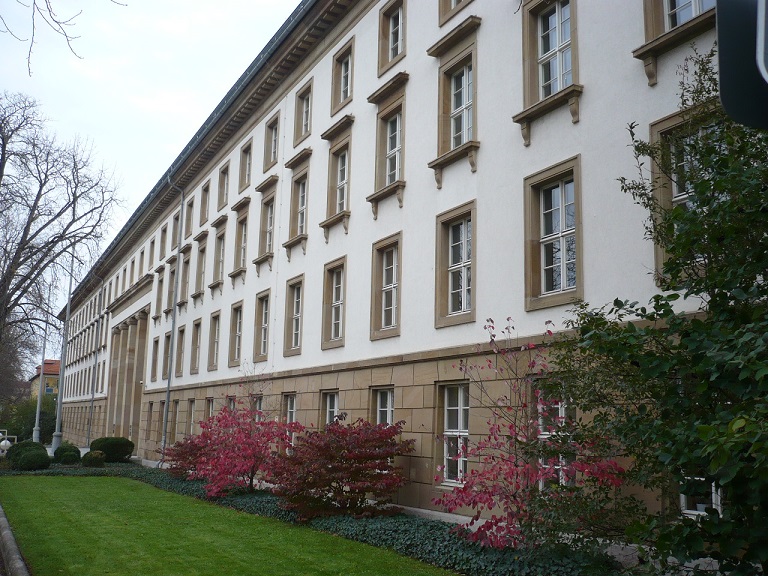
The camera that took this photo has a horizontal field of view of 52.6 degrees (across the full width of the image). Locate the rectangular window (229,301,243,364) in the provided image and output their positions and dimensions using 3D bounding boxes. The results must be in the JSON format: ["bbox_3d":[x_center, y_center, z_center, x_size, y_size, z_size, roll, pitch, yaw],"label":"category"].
[{"bbox_3d":[-6.033,1.936,32.263,0.280,2.689,1.662,6,-11,-27],"label":"rectangular window"}]

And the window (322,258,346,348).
[{"bbox_3d":[-1.345,0.491,23.212,0.300,2.660,1.637,6,-11,-27],"label":"window"}]

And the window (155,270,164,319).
[{"bbox_3d":[-14.389,0.438,49.844,0.509,3.283,2.045,6,-11,-27],"label":"window"}]

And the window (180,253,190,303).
[{"bbox_3d":[-11.158,-0.571,43.662,0.509,3.283,2.045,6,-11,-27],"label":"window"}]

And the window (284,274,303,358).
[{"bbox_3d":[-3.062,1.024,27.544,0.278,2.800,1.739,6,-11,-27],"label":"window"}]

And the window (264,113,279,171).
[{"bbox_3d":[-4.500,-5.966,31.951,0.259,2.220,1.694,6,-11,-27],"label":"window"}]

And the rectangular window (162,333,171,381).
[{"bbox_3d":[-12.756,4.051,46.091,0.278,2.800,1.739,6,-11,-27],"label":"rectangular window"}]

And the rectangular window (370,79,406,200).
[{"bbox_3d":[0.152,-4.102,22.025,0.509,3.283,2.045,6,-11,-27],"label":"rectangular window"}]

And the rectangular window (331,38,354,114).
[{"bbox_3d":[-1.168,-6.592,24.461,0.300,2.089,1.637,6,-11,-27],"label":"rectangular window"}]

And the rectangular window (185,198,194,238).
[{"bbox_3d":[-10.963,-3.949,44.315,0.259,2.220,1.694,6,-11,-27],"label":"rectangular window"}]

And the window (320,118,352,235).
[{"bbox_3d":[-1.464,-3.598,25.116,0.509,3.283,2.045,6,-11,-27],"label":"window"}]

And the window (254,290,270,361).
[{"bbox_3d":[-4.488,1.453,29.310,0.280,2.689,1.662,6,-11,-27],"label":"window"}]

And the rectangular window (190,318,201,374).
[{"bbox_3d":[-9.123,2.902,38.169,0.280,2.689,1.662,6,-11,-27],"label":"rectangular window"}]

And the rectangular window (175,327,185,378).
[{"bbox_3d":[-10.541,3.365,40.806,0.300,2.660,1.637,6,-11,-27],"label":"rectangular window"}]

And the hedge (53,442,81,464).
[{"bbox_3d":[-15.333,8.017,37.500,1.350,1.150,1.400,6,-11,-27],"label":"hedge"}]

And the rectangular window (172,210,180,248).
[{"bbox_3d":[-12.042,-3.305,45.338,0.280,2.065,1.631,6,-11,-27],"label":"rectangular window"}]

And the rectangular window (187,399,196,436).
[{"bbox_3d":[-9.152,6.439,37.357,0.300,2.120,1.392,6,-11,-27],"label":"rectangular window"}]

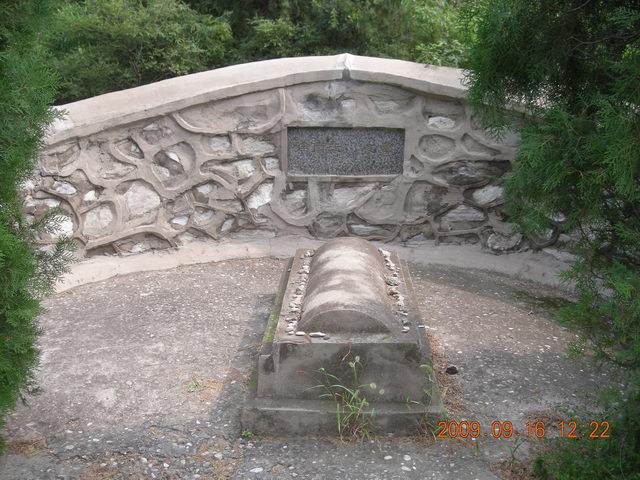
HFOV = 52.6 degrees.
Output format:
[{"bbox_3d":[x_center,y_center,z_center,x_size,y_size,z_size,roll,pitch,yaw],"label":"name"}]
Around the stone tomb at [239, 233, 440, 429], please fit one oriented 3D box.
[{"bbox_3d":[0.149,0.435,3.718,0.907,0.540,1.645,1,15,2],"label":"stone tomb"}]

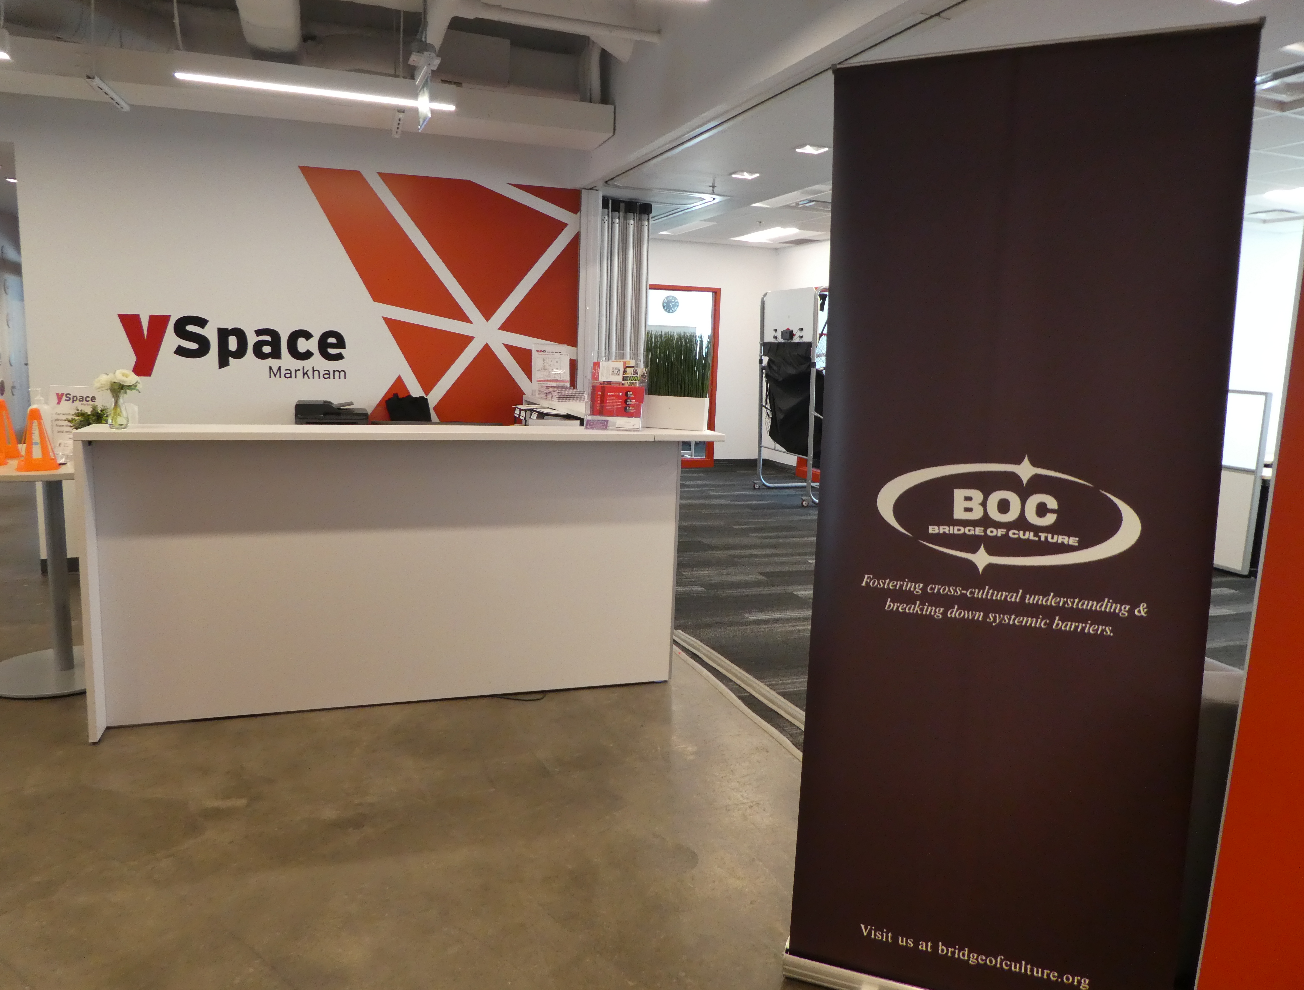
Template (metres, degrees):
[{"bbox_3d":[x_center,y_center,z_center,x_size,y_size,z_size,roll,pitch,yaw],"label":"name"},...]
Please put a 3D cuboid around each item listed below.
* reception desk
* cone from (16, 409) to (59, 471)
[{"bbox_3d":[-0.946,0.257,3.859,2.365,1.104,0.720,-1,10,-18],"label":"reception desk"},{"bbox_3d":[-2.366,-0.217,3.511,0.147,0.230,0.147,-1,10,-19],"label":"cone"}]

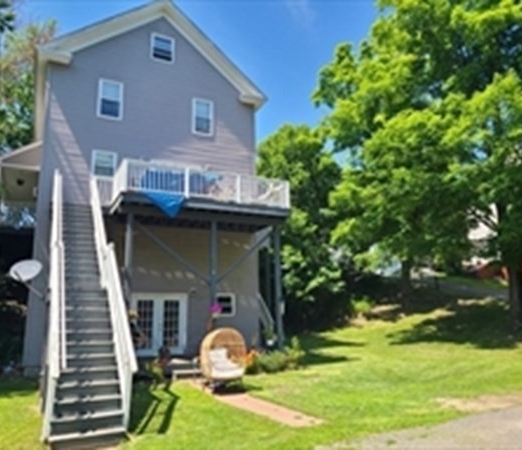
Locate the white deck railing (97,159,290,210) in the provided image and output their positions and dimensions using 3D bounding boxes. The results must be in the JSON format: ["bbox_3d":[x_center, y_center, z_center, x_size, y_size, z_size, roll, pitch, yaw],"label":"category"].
[{"bbox_3d":[-2.244,-0.724,14.845,5.600,1.320,3.000,5,-14,-27],"label":"white deck railing"}]

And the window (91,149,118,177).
[{"bbox_3d":[-5.300,-2.035,15.248,0.778,0.923,0.120,5,-14,-27],"label":"window"}]

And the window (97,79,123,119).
[{"bbox_3d":[-5.266,-4.392,15.818,0.817,1.454,0.120,5,-14,-27],"label":"window"}]

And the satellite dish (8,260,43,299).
[{"bbox_3d":[-6.826,1.565,13.063,0.860,0.980,0.700,-7,-14,25],"label":"satellite dish"}]

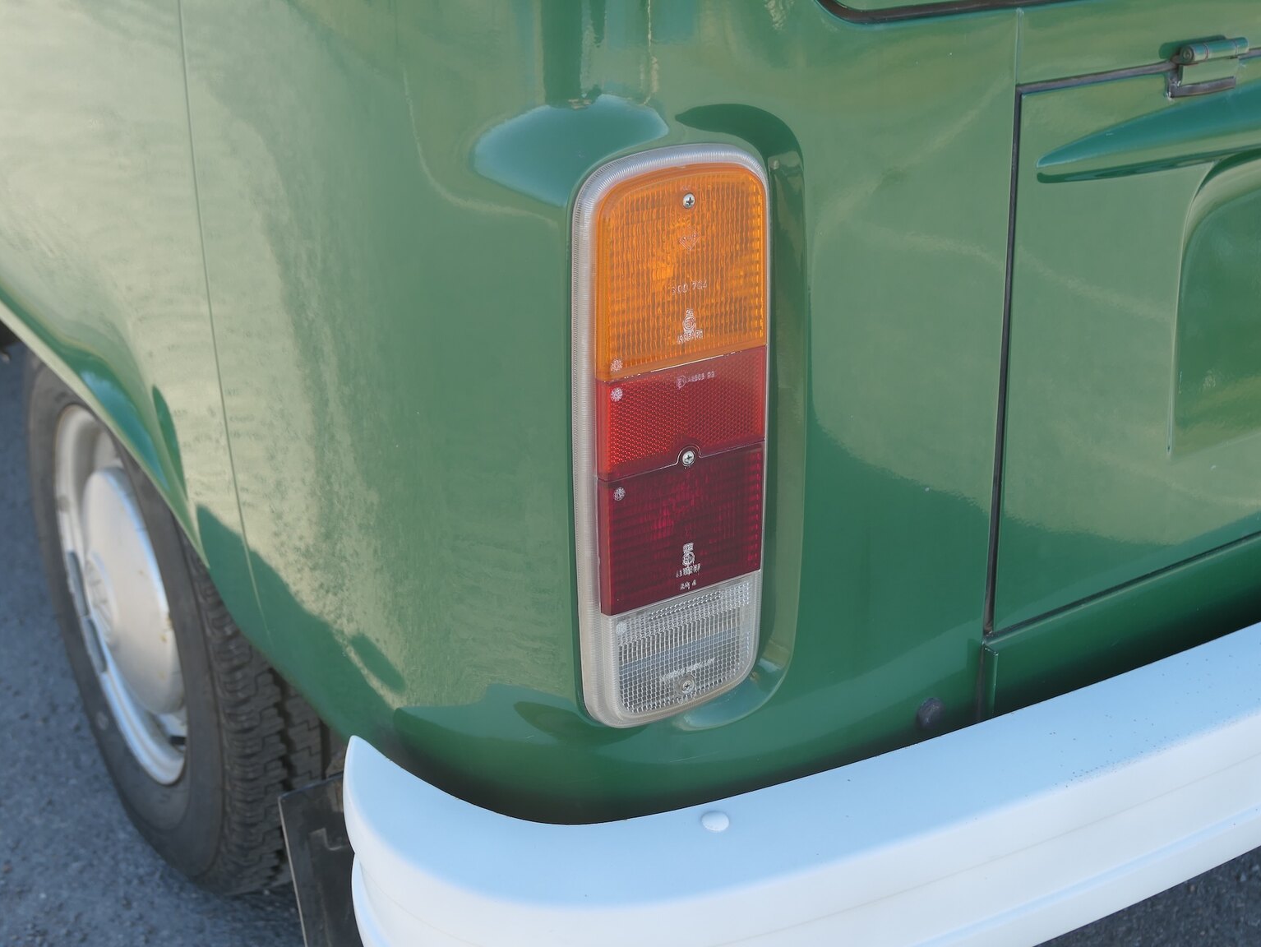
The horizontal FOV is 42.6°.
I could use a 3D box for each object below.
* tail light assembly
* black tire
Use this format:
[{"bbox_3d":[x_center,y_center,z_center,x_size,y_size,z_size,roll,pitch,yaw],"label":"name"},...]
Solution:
[{"bbox_3d":[0.021,-0.019,1.004,0.128,0.358,0.060,-14,24,-31],"label":"tail light assembly"},{"bbox_3d":[-0.459,0.105,1.675,0.188,0.645,0.645,-14,24,-31],"label":"black tire"}]

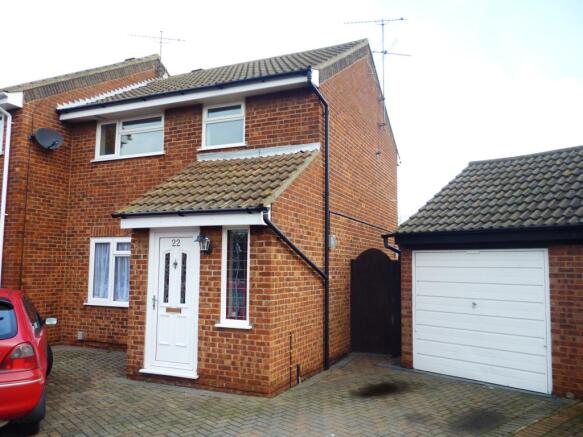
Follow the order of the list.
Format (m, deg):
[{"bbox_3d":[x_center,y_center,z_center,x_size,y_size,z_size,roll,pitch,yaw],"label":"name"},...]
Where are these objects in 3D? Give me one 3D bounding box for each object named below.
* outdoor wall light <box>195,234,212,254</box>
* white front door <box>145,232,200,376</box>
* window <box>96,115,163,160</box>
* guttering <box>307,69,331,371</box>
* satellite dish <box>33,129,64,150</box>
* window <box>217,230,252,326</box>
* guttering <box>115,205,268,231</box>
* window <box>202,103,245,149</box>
[{"bbox_3d":[-1.205,0.361,6.564,0.160,0.280,0.200,-2,-6,23],"label":"outdoor wall light"},{"bbox_3d":[-1.723,1.179,6.802,0.930,2.090,0.110,-2,-6,23],"label":"white front door"},{"bbox_3d":[-3.392,-1.685,9.820,1.810,0.880,0.120,-2,-6,23],"label":"window"},{"bbox_3d":[0.442,0.006,7.890,0.200,4.980,0.660,-2,-6,23],"label":"guttering"},{"bbox_3d":[-4.939,-1.626,9.669,0.300,0.450,0.550,-5,-8,43],"label":"satellite dish"},{"bbox_3d":[-0.771,0.790,6.439,0.470,1.380,0.110,-2,-6,23],"label":"window"},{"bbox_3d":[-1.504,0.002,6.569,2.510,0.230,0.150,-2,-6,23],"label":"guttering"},{"bbox_3d":[-1.310,-1.746,8.917,0.930,0.870,0.120,-2,-6,23],"label":"window"}]

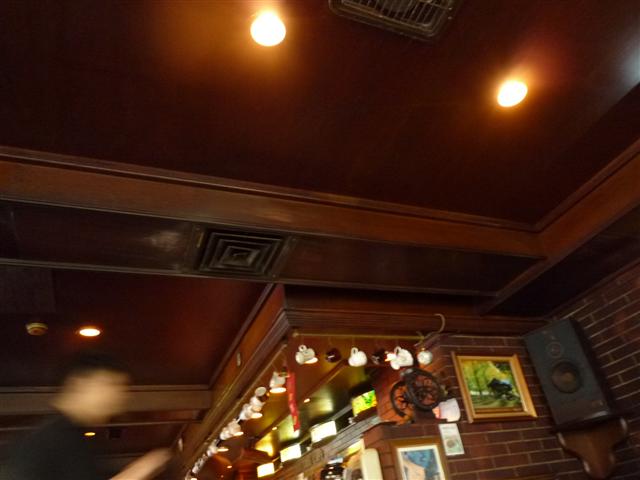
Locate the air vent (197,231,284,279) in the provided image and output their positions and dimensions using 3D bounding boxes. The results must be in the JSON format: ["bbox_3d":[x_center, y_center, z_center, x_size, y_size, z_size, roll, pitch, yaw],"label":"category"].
[{"bbox_3d":[-0.322,0.049,1.855,0.310,0.040,0.312,6,-35,-22],"label":"air vent"}]

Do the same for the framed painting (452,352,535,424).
[{"bbox_3d":[0.985,0.838,2.635,0.473,0.377,0.035,6,-35,-22],"label":"framed painting"}]

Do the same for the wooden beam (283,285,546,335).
[{"bbox_3d":[0.622,0.452,2.733,1.780,0.272,0.130,6,-35,-22],"label":"wooden beam"}]

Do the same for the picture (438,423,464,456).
[{"bbox_3d":[0.670,1.022,2.363,0.109,0.147,0.015,6,-35,-22],"label":"picture"}]

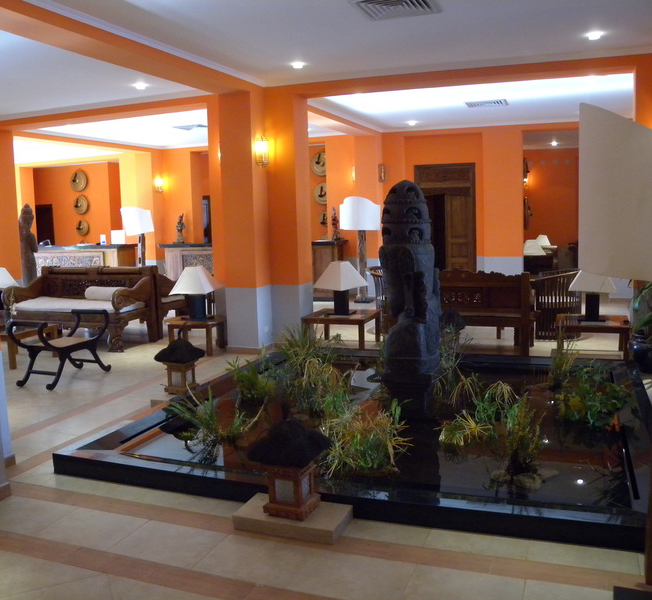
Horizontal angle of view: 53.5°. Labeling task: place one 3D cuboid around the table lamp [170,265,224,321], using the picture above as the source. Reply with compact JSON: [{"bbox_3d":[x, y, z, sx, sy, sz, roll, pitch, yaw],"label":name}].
[{"bbox_3d":[-1.657,-0.095,8.204,0.527,0.664,0.527,1,8,20],"label":"table lamp"}]

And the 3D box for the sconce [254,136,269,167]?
[{"bbox_3d":[-0.789,-1.813,7.984,0.133,0.398,0.143,1,7,21],"label":"sconce"}]

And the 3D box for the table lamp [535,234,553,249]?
[{"bbox_3d":[5.245,-1.221,15.653,0.474,0.657,0.474,1,7,21],"label":"table lamp"}]

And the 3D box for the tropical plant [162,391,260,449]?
[{"bbox_3d":[-0.787,0.800,4.567,0.612,0.367,0.550,1,7,21],"label":"tropical plant"}]

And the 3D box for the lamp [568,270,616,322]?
[{"bbox_3d":[2.930,-0.100,7.115,0.474,0.657,0.474,1,7,21],"label":"lamp"}]

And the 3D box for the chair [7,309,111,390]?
[{"bbox_3d":[-2.772,0.500,6.817,0.520,0.683,0.999,1,7,21],"label":"chair"}]

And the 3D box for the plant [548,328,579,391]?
[{"bbox_3d":[2.037,0.507,5.559,0.265,0.530,0.285,1,7,21],"label":"plant"}]

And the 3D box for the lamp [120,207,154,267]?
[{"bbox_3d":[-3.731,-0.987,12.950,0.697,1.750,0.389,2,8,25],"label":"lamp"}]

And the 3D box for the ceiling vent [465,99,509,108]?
[{"bbox_3d":[2.358,-2.889,9.477,0.591,0.040,0.591,1,8,20],"label":"ceiling vent"}]

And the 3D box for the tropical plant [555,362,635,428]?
[{"bbox_3d":[1.969,0.700,4.773,0.551,0.356,0.518,1,8,20],"label":"tropical plant"}]

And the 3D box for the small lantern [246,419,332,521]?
[{"bbox_3d":[-0.189,0.865,3.445,0.348,0.505,0.348,1,8,20],"label":"small lantern"}]

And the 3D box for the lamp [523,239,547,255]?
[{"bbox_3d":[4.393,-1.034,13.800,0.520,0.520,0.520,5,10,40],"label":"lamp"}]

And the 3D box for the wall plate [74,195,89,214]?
[{"bbox_3d":[-6.467,-2.512,17.144,0.490,0.500,0.070,1,8,20],"label":"wall plate"}]

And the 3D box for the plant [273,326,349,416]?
[{"bbox_3d":[-0.129,0.588,5.400,0.620,0.680,0.600,-2,7,0],"label":"plant"}]

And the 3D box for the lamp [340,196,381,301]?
[{"bbox_3d":[0.664,-0.939,12.225,0.737,1.976,0.356,1,8,20],"label":"lamp"}]

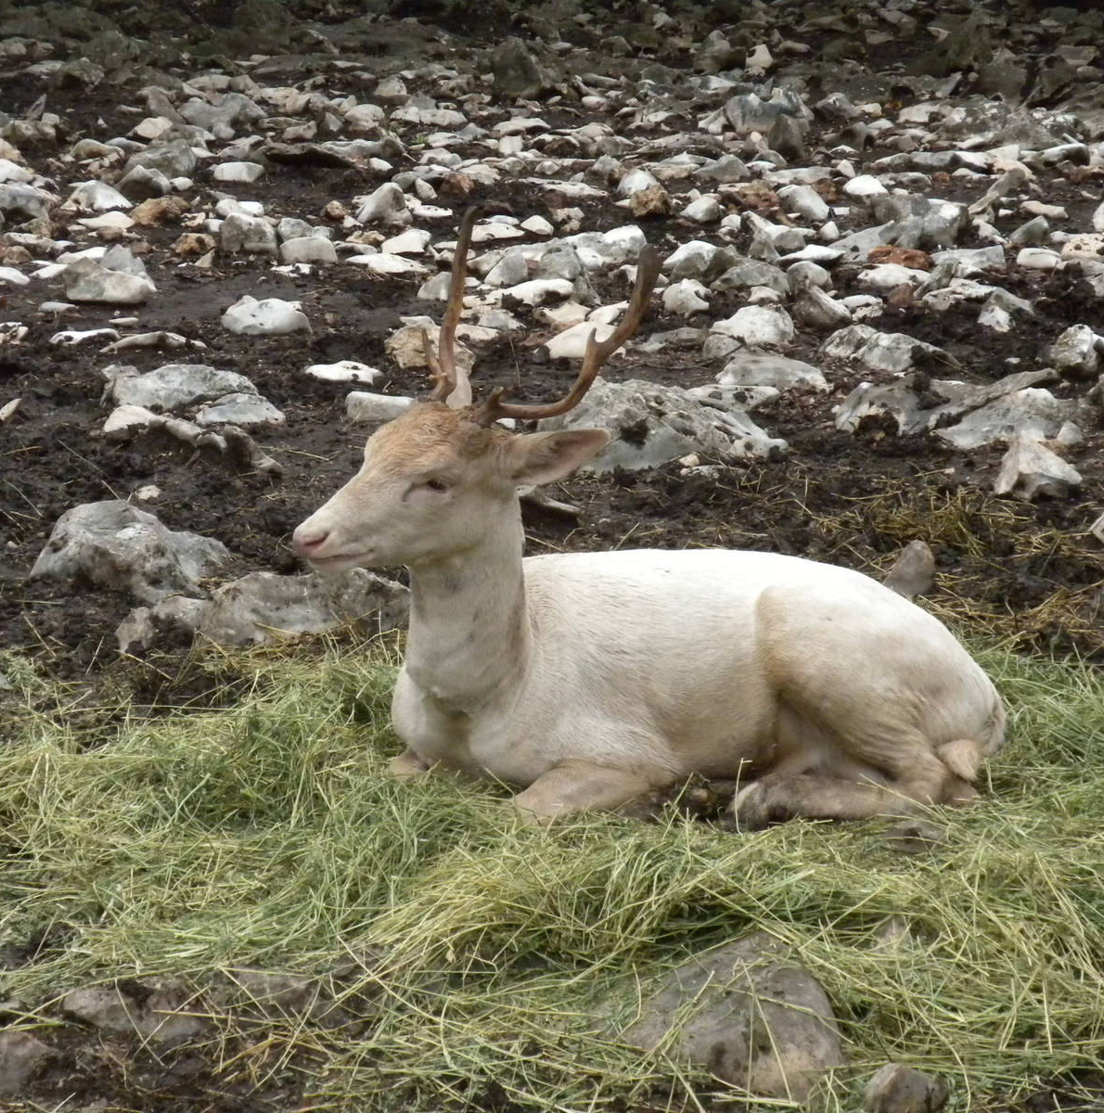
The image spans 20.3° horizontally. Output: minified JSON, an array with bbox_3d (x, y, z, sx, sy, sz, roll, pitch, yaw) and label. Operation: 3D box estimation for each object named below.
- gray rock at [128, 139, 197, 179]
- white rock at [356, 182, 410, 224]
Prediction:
[{"bbox_3d":[-1.361,-1.386,10.772,0.249,0.126,0.187,0,14,0],"label":"gray rock"},{"bbox_3d":[-0.525,-1.100,9.616,0.165,0.128,0.132,0,14,0],"label":"white rock"}]

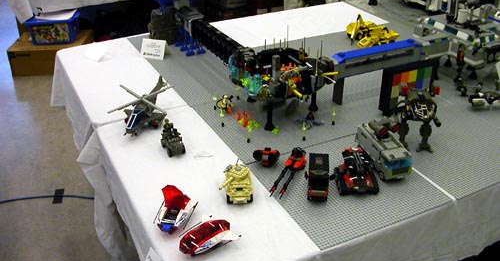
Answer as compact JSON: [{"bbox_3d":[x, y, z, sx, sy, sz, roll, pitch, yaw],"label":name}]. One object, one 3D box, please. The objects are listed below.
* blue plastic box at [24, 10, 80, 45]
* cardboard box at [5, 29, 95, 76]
[{"bbox_3d":[-1.433,-0.754,3.923,0.343,0.182,0.270,-3,29,-4],"label":"blue plastic box"},{"bbox_3d":[-1.468,-0.587,4.007,0.490,0.191,0.440,-1,29,-1],"label":"cardboard box"}]

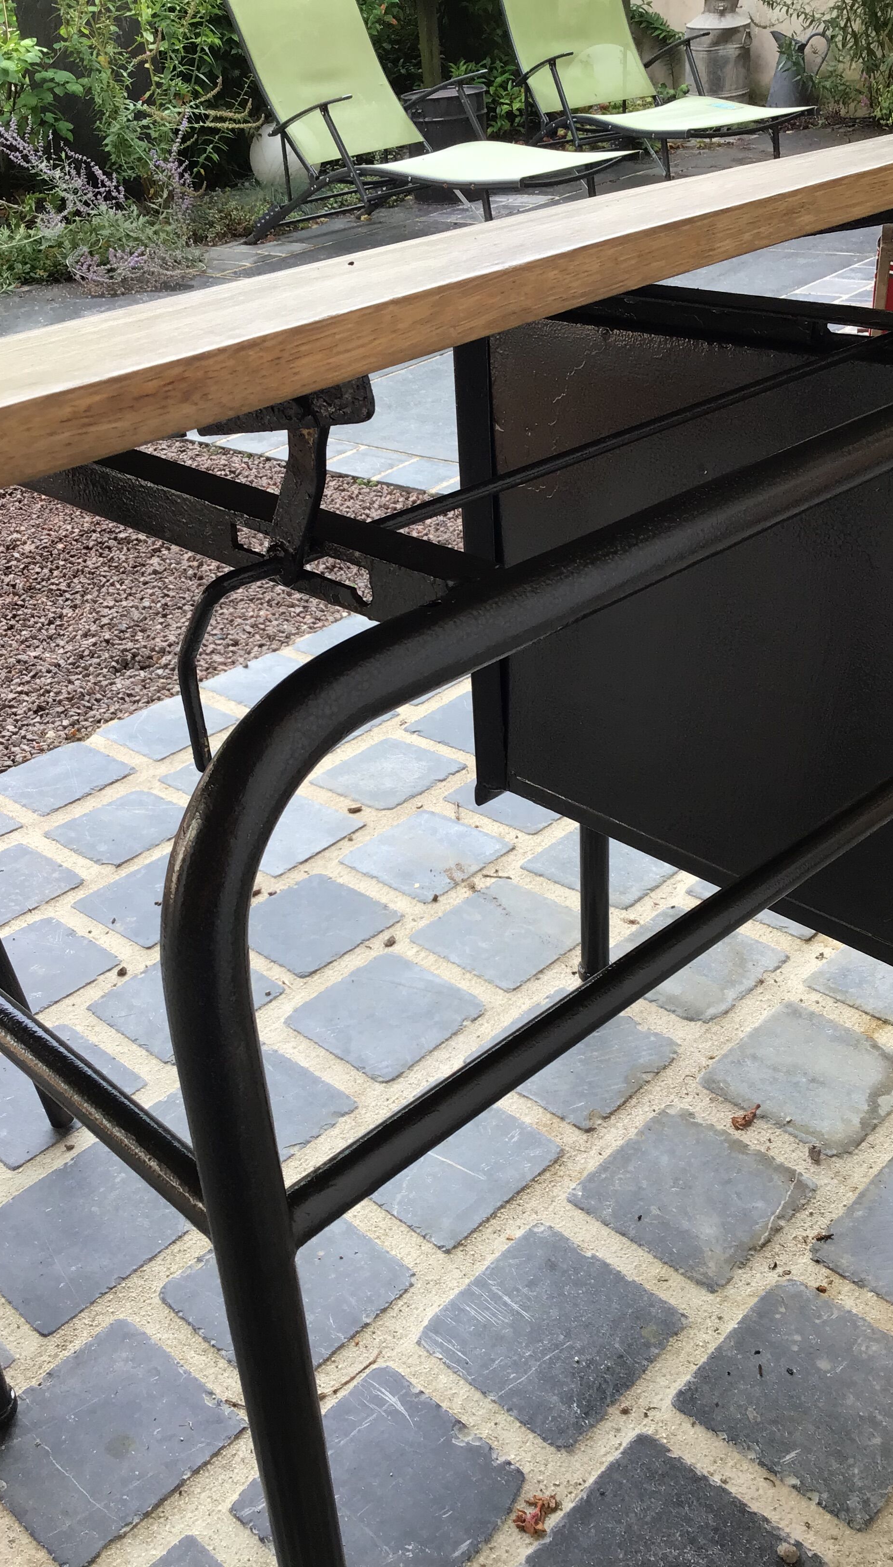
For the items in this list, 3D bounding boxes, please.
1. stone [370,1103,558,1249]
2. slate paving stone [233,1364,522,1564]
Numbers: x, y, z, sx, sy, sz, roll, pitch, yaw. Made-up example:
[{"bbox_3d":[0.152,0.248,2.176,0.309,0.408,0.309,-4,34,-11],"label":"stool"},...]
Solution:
[{"bbox_3d":[-0.002,0.337,1.226,0.152,0.030,0.150,23,39,39],"label":"stone"},{"bbox_3d":[-0.045,0.491,0.955,0.135,0.030,0.148,21,38,38],"label":"slate paving stone"}]

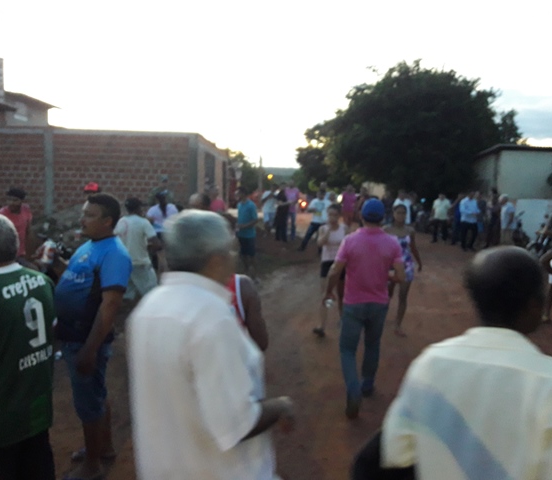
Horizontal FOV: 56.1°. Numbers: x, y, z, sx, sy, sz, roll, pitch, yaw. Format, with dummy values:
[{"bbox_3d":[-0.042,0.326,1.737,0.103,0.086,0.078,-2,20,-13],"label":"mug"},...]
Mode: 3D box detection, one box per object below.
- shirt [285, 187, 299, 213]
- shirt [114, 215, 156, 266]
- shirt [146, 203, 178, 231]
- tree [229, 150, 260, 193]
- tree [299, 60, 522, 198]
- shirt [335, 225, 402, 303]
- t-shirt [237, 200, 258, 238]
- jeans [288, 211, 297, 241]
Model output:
[{"bbox_3d":[0.440,-1.150,14.700,0.440,0.720,0.290,0,7,3],"label":"shirt"},{"bbox_3d":[-1.683,0.006,6.200,0.500,0.640,0.290,2,7,18],"label":"shirt"},{"bbox_3d":[-1.754,-0.348,8.000,0.480,0.500,0.270,2,8,12],"label":"shirt"},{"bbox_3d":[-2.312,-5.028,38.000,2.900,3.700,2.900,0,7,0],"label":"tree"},{"bbox_3d":[5.716,-4.192,22.000,9.400,7.200,8.400,2,7,18],"label":"tree"},{"bbox_3d":[0.759,0.209,4.250,0.550,0.640,0.320,0,7,2],"label":"shirt"},{"bbox_3d":[-0.512,-0.368,9.300,0.290,0.680,0.450,-6,9,-44],"label":"t-shirt"},{"bbox_3d":[0.465,-0.409,14.600,0.320,0.900,0.260,0,7,0],"label":"jeans"}]

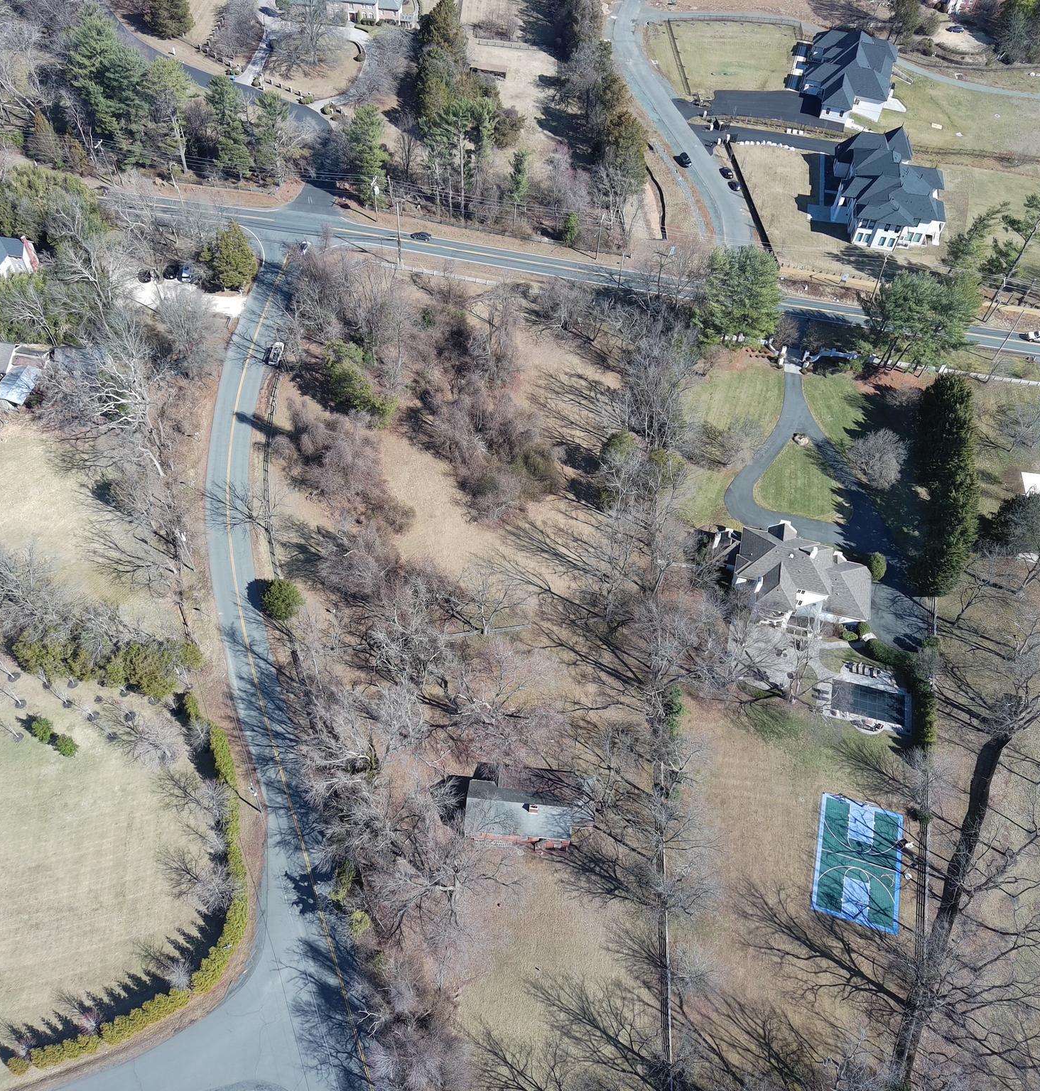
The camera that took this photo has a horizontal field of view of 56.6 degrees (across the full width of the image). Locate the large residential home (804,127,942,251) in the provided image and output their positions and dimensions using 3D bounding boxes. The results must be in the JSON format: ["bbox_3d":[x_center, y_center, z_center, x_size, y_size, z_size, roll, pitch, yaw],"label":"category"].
[{"bbox_3d":[90.490,-85.820,232.500,21.000,11.500,28.000,15,54,7],"label":"large residential home"}]

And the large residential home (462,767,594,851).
[{"bbox_3d":[0.410,38.060,137.580,15.500,5.200,9.500,4,53,-1],"label":"large residential home"}]

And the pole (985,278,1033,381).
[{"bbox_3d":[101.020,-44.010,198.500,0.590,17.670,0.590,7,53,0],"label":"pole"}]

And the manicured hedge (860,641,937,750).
[{"bbox_3d":[59.770,23.020,153.140,11.780,4.220,16.490,16,54,7],"label":"manicured hedge"}]

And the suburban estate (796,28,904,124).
[{"bbox_3d":[90.920,-128.920,264.790,20.500,11.000,27.000,16,54,7],"label":"suburban estate"}]

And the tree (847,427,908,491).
[{"bbox_3d":[66.680,-15.880,180.170,10.800,9.300,10.800,6,53,0],"label":"tree"}]

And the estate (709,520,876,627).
[{"bbox_3d":[46.120,5.210,162.990,24.500,9.200,14.500,12,54,4],"label":"estate"}]

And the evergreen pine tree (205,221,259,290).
[{"bbox_3d":[-58.390,-60.160,199.200,9.620,13.550,9.620,7,53,0],"label":"evergreen pine tree"}]

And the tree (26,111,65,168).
[{"bbox_3d":[-109.150,-93.240,221.320,6.300,13.300,6.300,6,53,0],"label":"tree"}]

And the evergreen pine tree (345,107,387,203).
[{"bbox_3d":[-33.420,-86.840,216.140,9.030,21.890,9.030,7,53,0],"label":"evergreen pine tree"}]

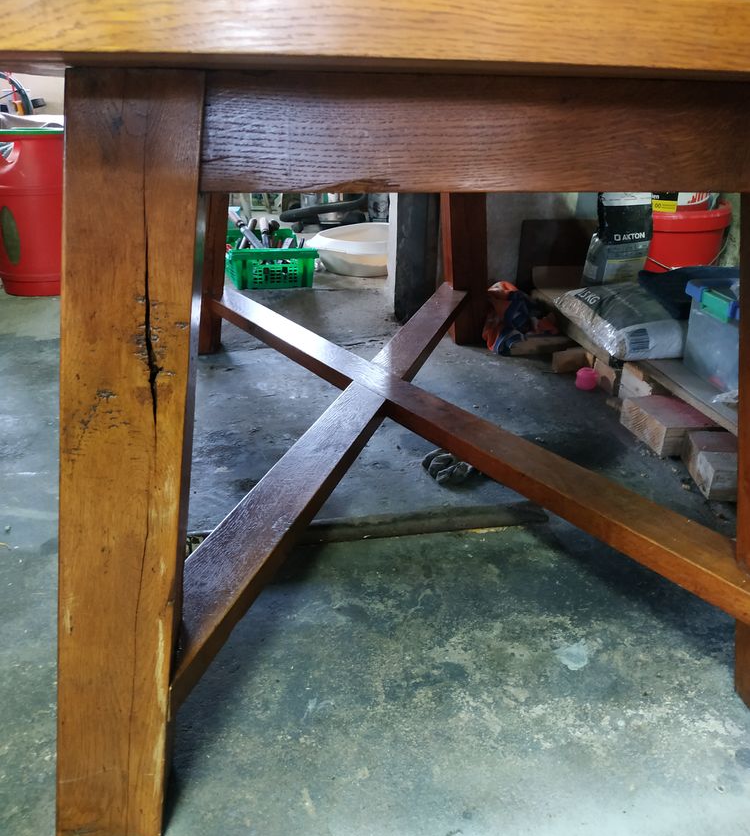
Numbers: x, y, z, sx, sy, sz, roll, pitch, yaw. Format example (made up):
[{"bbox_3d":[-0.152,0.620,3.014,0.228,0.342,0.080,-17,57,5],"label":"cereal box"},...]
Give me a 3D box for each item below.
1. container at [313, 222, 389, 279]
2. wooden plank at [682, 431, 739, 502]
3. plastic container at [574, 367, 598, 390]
[{"bbox_3d":[-0.025,-0.750,3.086,0.580,0.156,0.540,-3,25,-9],"label":"container"},{"bbox_3d":[0.797,0.102,1.404,0.280,0.064,0.175,4,25,5],"label":"wooden plank"},{"bbox_3d":[0.563,-0.109,1.859,0.054,0.052,0.054,-3,25,-9],"label":"plastic container"}]

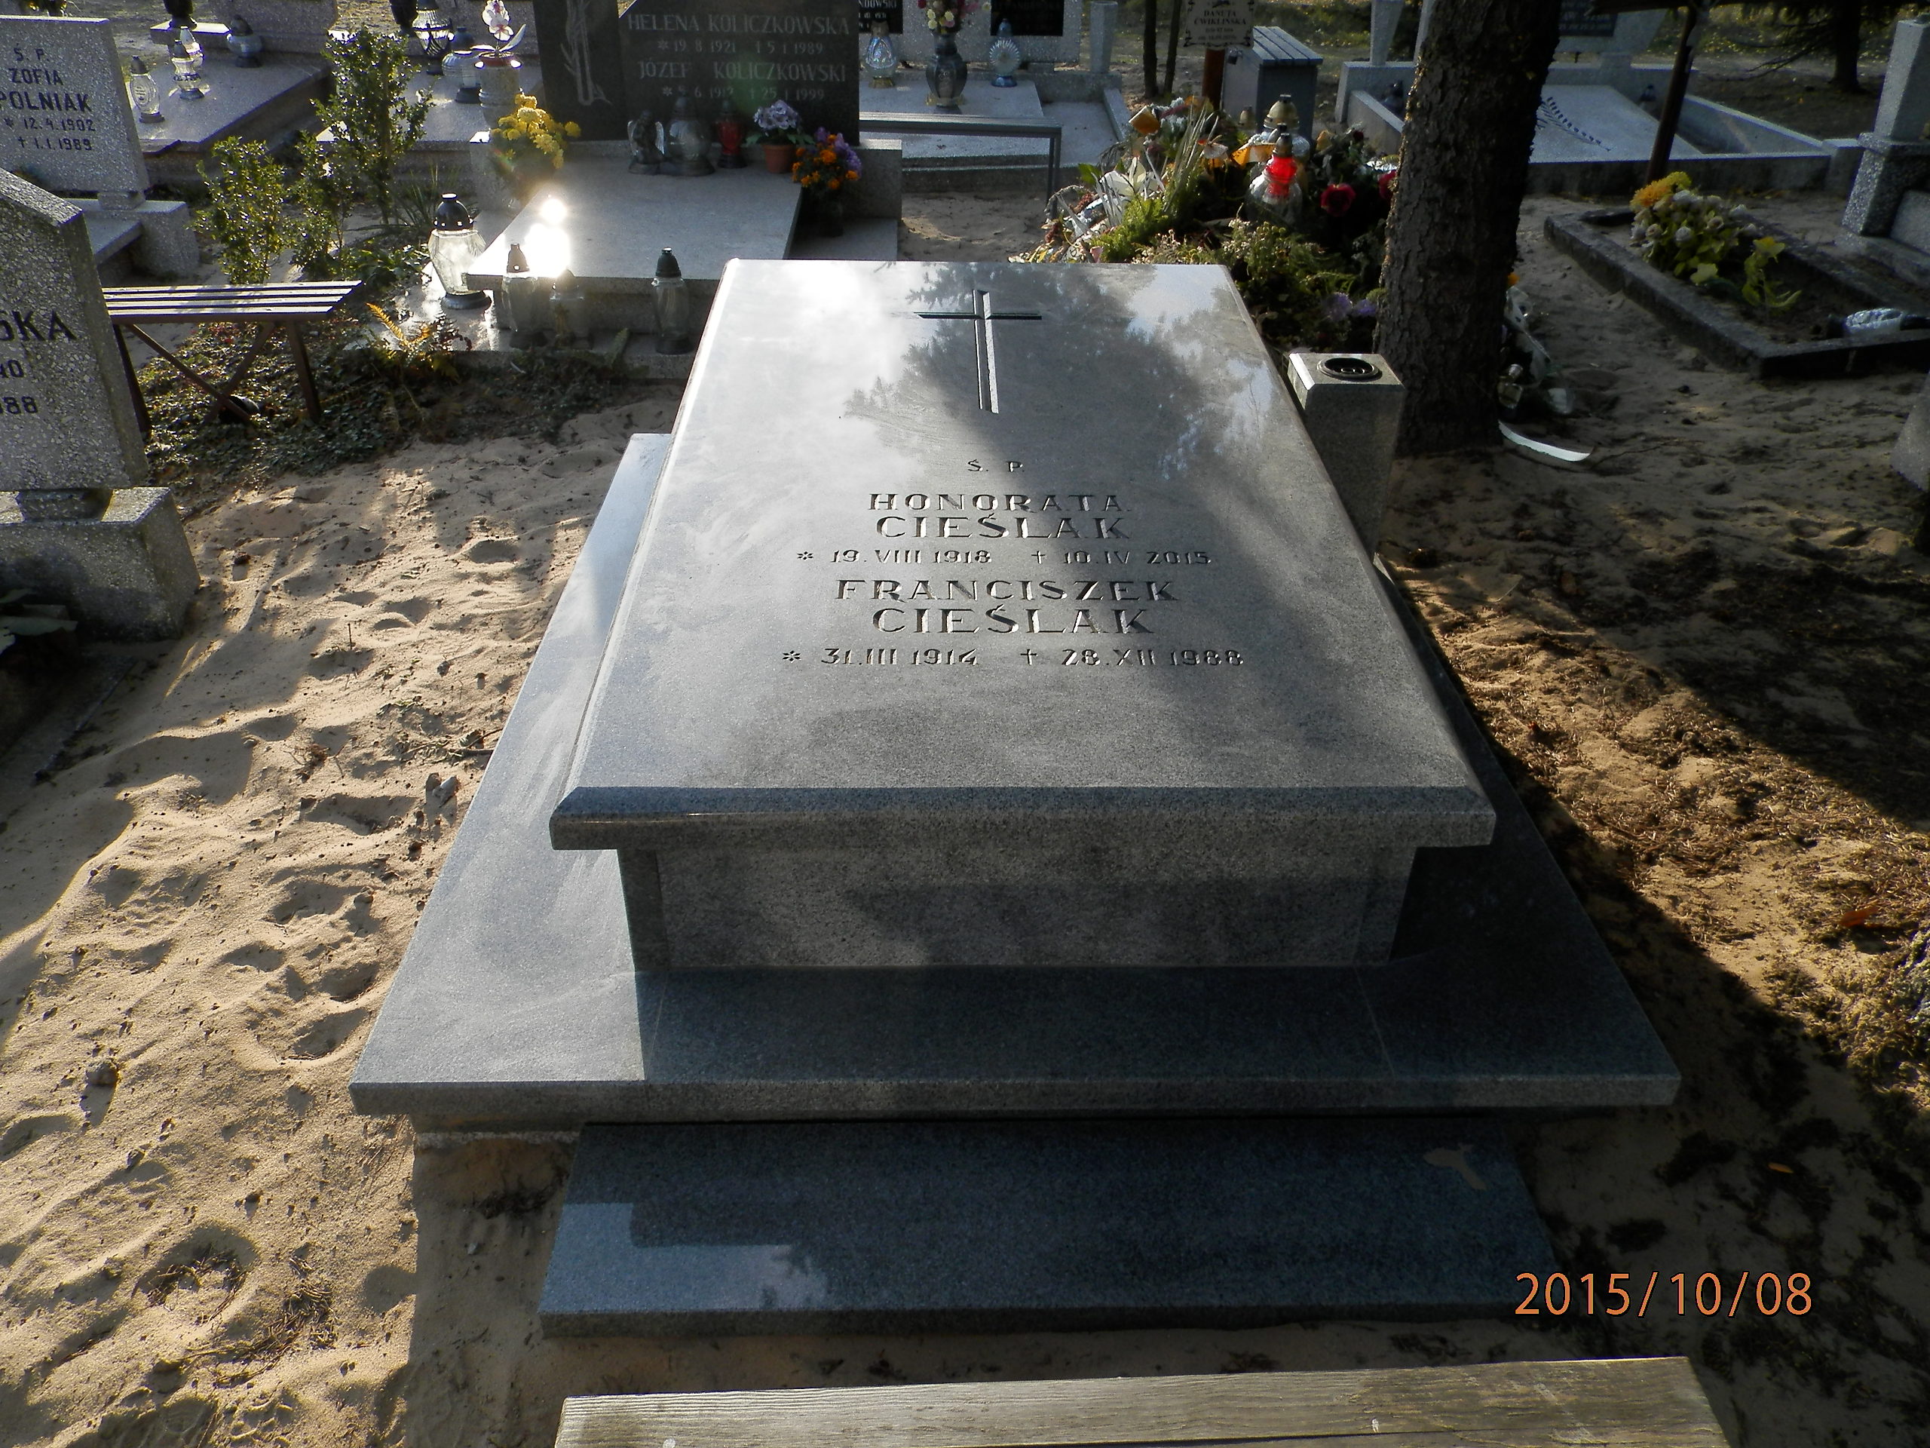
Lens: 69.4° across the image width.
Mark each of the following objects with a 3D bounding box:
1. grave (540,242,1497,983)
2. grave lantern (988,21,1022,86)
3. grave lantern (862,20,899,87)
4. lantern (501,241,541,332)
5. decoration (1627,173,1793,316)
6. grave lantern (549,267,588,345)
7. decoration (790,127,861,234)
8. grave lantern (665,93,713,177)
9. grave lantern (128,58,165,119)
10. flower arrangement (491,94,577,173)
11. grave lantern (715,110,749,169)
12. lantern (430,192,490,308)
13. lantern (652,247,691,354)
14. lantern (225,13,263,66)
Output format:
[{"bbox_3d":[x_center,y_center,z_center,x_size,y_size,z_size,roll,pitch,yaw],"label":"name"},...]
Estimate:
[{"bbox_3d":[0.054,-0.355,2.502,1.163,0.384,1.838,0,34,-2],"label":"grave"},{"bbox_3d":[0.212,-3.472,7.220,0.155,0.315,0.140,0,34,-2],"label":"grave lantern"},{"bbox_3d":[-0.424,-3.436,7.145,0.165,0.319,0.160,0,34,-2],"label":"grave lantern"},{"bbox_3d":[-1.298,-1.256,4.074,0.110,0.290,0.110,0,34,-2],"label":"lantern"},{"bbox_3d":[2.670,-1.750,4.917,0.502,0.356,0.421,0,34,-2],"label":"decoration"},{"bbox_3d":[-1.152,-1.225,4.096,0.105,0.220,0.105,0,34,-2],"label":"grave lantern"},{"bbox_3d":[-0.471,-1.833,4.702,0.228,0.316,0.217,0,34,-2],"label":"decoration"},{"bbox_3d":[-0.936,-1.991,4.700,0.160,0.239,0.160,0,34,-2],"label":"grave lantern"},{"bbox_3d":[-3.111,-2.403,5.266,0.132,0.200,0.132,0,34,-2],"label":"grave lantern"},{"bbox_3d":[-1.425,-1.938,4.599,0.267,0.267,0.251,0,34,-2],"label":"flower arrangement"},{"bbox_3d":[-0.806,-2.007,4.782,0.110,0.178,0.110,0,34,-2],"label":"grave lantern"},{"bbox_3d":[-1.467,-1.351,3.982,0.172,0.299,0.172,0,34,-2],"label":"lantern"},{"bbox_3d":[-0.792,-1.127,3.711,0.106,0.262,0.106,0,34,-2],"label":"lantern"},{"bbox_3d":[-3.602,-3.409,6.957,0.185,0.231,0.180,0,34,-2],"label":"lantern"}]

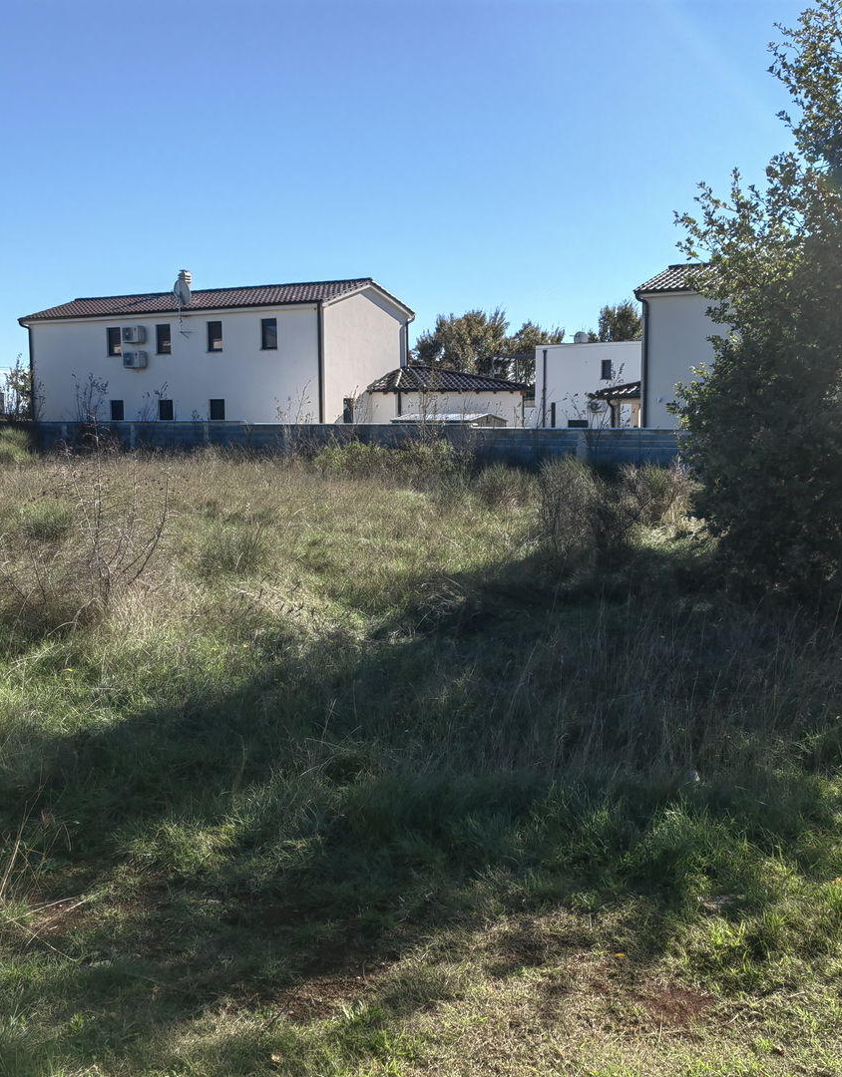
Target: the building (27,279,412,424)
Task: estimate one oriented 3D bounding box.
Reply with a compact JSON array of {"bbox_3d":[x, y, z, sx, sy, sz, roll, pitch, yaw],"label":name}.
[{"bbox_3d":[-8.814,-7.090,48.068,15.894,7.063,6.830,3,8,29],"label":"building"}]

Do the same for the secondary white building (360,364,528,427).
[{"bbox_3d":[0.273,-5.355,47.398,6.923,3.628,5.200,-5,8,-37],"label":"secondary white building"}]

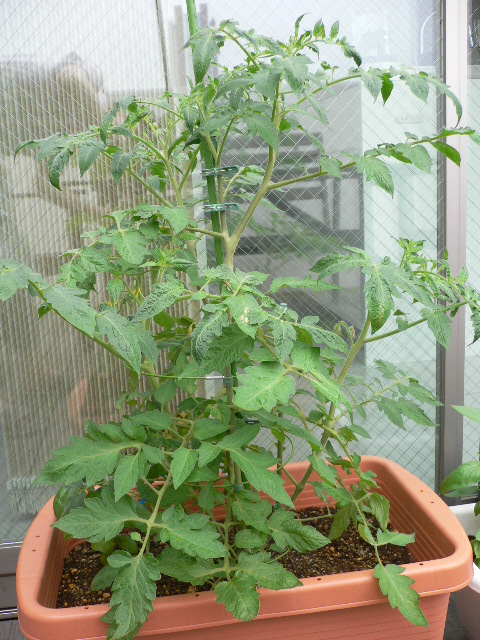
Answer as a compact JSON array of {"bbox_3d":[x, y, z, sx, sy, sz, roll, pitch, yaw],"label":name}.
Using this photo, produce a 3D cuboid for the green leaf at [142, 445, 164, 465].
[{"bbox_3d":[-0.119,0.187,0.893,0.039,0.014,0.027,37,43,8],"label":"green leaf"}]

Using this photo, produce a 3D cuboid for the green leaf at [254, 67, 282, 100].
[{"bbox_3d":[0.037,-0.315,0.872,0.036,0.058,0.012,0,-23,13],"label":"green leaf"}]

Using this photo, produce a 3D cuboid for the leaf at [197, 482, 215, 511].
[{"bbox_3d":[-0.049,0.262,0.960,0.028,0.042,0.015,3,-22,2],"label":"leaf"}]

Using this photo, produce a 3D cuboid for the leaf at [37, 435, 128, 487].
[{"bbox_3d":[-0.218,0.194,0.884,0.123,0.028,0.076,-19,48,-12],"label":"leaf"}]

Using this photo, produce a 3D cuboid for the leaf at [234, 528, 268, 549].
[{"bbox_3d":[0.017,0.321,0.950,0.046,0.010,0.029,9,43,6],"label":"leaf"}]

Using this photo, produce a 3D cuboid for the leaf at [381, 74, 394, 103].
[{"bbox_3d":[0.223,-0.351,0.980,0.020,0.048,0.008,5,-10,-5],"label":"leaf"}]

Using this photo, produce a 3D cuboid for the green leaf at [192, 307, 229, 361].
[{"bbox_3d":[-0.042,0.021,0.897,0.042,0.077,0.022,21,-12,16],"label":"green leaf"}]

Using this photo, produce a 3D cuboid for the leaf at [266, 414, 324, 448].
[{"bbox_3d":[0.076,0.158,0.914,0.089,0.014,0.035,26,35,17],"label":"leaf"}]

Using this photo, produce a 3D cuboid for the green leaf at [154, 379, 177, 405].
[{"bbox_3d":[-0.110,0.107,0.955,0.025,0.041,0.014,19,-29,7],"label":"green leaf"}]

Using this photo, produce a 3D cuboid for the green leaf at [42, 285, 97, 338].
[{"bbox_3d":[-0.230,-0.018,0.908,0.049,0.023,0.099,-36,72,-32],"label":"green leaf"}]

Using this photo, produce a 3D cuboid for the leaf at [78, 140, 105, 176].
[{"bbox_3d":[-0.208,-0.218,0.870,0.031,0.059,0.017,25,-21,1],"label":"leaf"}]

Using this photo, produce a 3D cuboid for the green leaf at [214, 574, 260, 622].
[{"bbox_3d":[-0.003,0.349,0.810,0.048,0.022,0.056,-17,57,-11],"label":"green leaf"}]

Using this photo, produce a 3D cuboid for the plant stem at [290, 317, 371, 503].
[{"bbox_3d":[0.146,0.151,1.065,0.028,0.332,0.026,21,9,0],"label":"plant stem"}]

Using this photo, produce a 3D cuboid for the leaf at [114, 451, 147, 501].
[{"bbox_3d":[-0.145,0.201,0.833,0.037,0.067,0.012,17,-27,16],"label":"leaf"}]

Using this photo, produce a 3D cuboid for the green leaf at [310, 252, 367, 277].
[{"bbox_3d":[0.148,-0.083,0.970,0.087,0.018,0.036,-7,55,-10],"label":"green leaf"}]

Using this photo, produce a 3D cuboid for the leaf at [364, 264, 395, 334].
[{"bbox_3d":[0.200,-0.031,0.928,0.043,0.101,0.032,3,-15,13],"label":"leaf"}]

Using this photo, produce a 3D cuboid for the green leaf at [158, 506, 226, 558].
[{"bbox_3d":[-0.055,0.266,0.803,0.093,0.017,0.050,20,51,13],"label":"green leaf"}]

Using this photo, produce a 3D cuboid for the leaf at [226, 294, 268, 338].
[{"bbox_3d":[0.011,-0.005,0.910,0.046,0.068,0.015,-20,-22,-9],"label":"leaf"}]

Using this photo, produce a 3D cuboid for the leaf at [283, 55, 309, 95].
[{"bbox_3d":[0.076,-0.334,0.881,0.029,0.062,0.020,-13,-17,5],"label":"leaf"}]

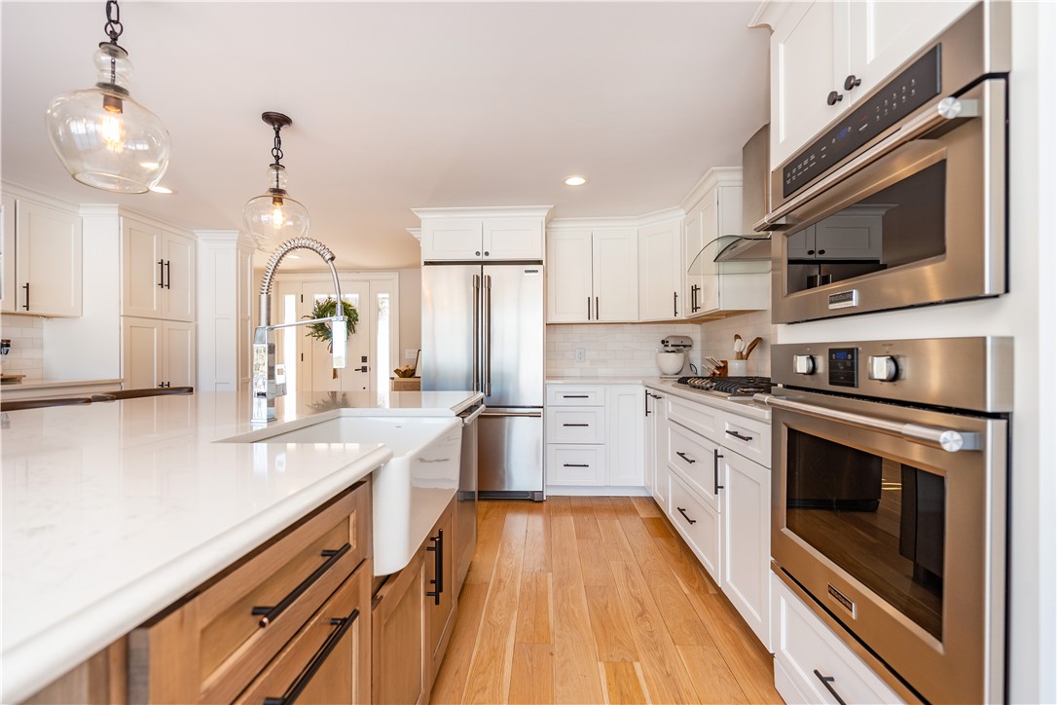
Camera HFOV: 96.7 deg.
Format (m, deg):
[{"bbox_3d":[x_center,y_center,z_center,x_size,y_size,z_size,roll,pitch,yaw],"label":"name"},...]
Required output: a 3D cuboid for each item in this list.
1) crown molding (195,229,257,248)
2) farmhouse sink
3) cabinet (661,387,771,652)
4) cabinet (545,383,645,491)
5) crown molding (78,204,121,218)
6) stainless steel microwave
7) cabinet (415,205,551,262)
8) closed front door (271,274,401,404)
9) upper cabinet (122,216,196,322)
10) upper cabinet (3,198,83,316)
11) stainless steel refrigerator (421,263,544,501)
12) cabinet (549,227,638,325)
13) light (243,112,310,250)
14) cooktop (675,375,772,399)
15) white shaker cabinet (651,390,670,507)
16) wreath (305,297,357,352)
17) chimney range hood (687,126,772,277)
[{"bbox_3d":[-2.812,-1.034,4.371,0.410,0.135,0.300,0,0,2],"label":"crown molding"},{"bbox_3d":[-0.502,0.365,1.416,0.470,0.252,0.750,0,0,2],"label":"farmhouse sink"},{"bbox_3d":[1.158,0.654,2.242,0.610,0.812,1.360,0,0,2],"label":"cabinet"},{"bbox_3d":[0.532,0.671,3.922,0.760,0.885,0.615,0,0,2],"label":"cabinet"},{"bbox_3d":[-3.285,-1.077,3.624,0.335,0.097,0.080,0,0,2],"label":"crown molding"},{"bbox_3d":[1.025,-0.346,1.163,0.560,0.504,0.756,0,0,2],"label":"stainless steel microwave"},{"bbox_3d":[-0.334,-0.899,3.915,1.020,0.403,0.650,0,0,2],"label":"cabinet"},{"bbox_3d":[-2.586,0.039,6.338,1.734,2.187,0.130,0,0,2],"label":"closed front door"},{"bbox_3d":[-3.439,-0.661,4.019,0.610,0.782,0.754,0,0,2],"label":"upper cabinet"},{"bbox_3d":[-3.540,-0.639,3.308,0.320,0.750,0.500,0,0,2],"label":"upper cabinet"},{"bbox_3d":[-0.330,0.244,3.866,0.911,1.780,0.750,0,0,2],"label":"stainless steel refrigerator"},{"bbox_3d":[0.535,-0.638,4.041,0.760,0.801,0.335,0,0,2],"label":"cabinet"},{"bbox_3d":[-1.217,-0.824,2.274,0.294,0.625,0.294,0,0,2],"label":"light"},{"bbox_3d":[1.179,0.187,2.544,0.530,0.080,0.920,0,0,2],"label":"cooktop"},{"bbox_3d":[1.194,0.656,3.111,0.610,0.812,0.400,0,0,2],"label":"white shaker cabinet"},{"bbox_3d":[-2.582,-0.375,6.090,0.710,0.690,0.160,0,0,2],"label":"wreath"},{"bbox_3d":[1.227,-0.808,2.465,0.505,0.650,0.900,0,0,2],"label":"chimney range hood"}]

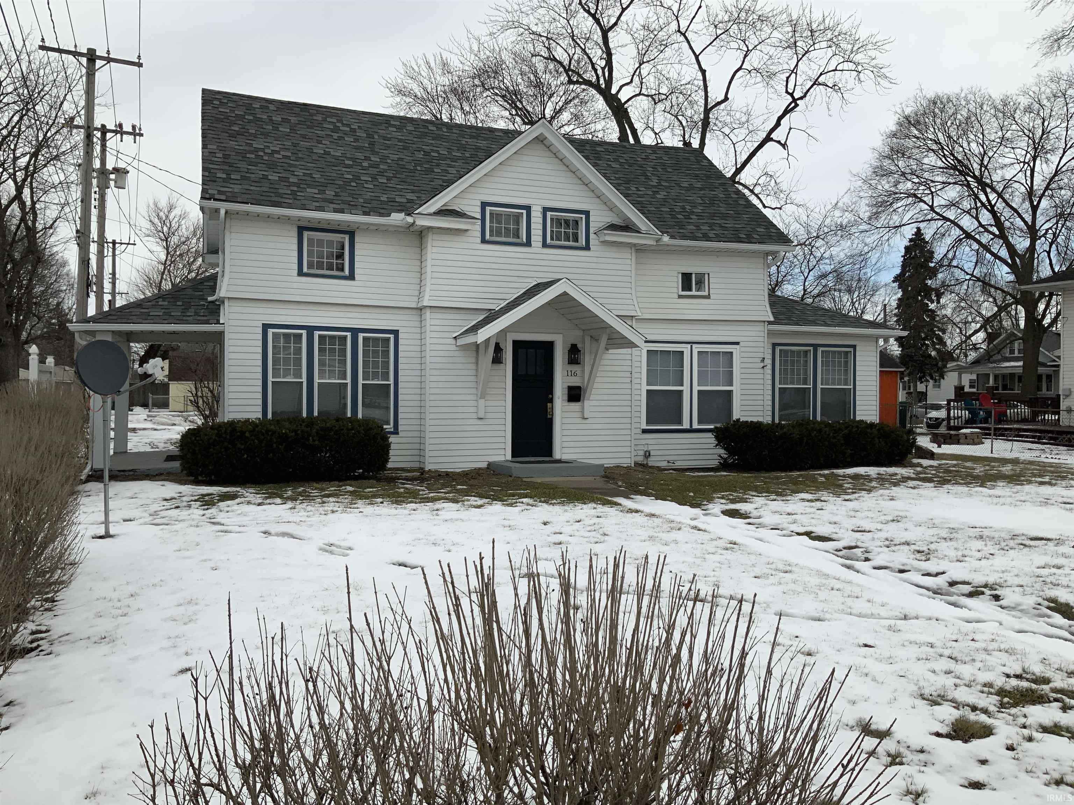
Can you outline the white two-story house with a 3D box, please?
[{"bbox_3d":[-0.583,-2.270,18.012,15.090,6.770,8.000,0,1,-21],"label":"white two-story house"}]

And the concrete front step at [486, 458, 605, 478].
[{"bbox_3d":[0.140,1.081,14.731,1.600,0.180,1.120,0,1,-21],"label":"concrete front step"}]

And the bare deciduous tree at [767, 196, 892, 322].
[{"bbox_3d":[14.289,-4.660,45.000,6.800,11.280,6.800,0,1,-21],"label":"bare deciduous tree"}]

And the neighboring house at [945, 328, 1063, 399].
[{"bbox_3d":[38.187,-2.377,67.461,12.500,6.500,9.500,0,1,-22],"label":"neighboring house"}]

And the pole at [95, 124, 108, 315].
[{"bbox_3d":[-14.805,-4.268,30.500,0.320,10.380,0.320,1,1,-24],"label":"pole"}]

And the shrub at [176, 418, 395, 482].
[{"bbox_3d":[-3.674,0.670,13.255,2.950,0.950,1.200,0,1,-21],"label":"shrub"}]

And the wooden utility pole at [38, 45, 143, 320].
[{"bbox_3d":[-11.854,-4.144,23.500,2.440,10.330,0.360,2,1,-24],"label":"wooden utility pole"}]

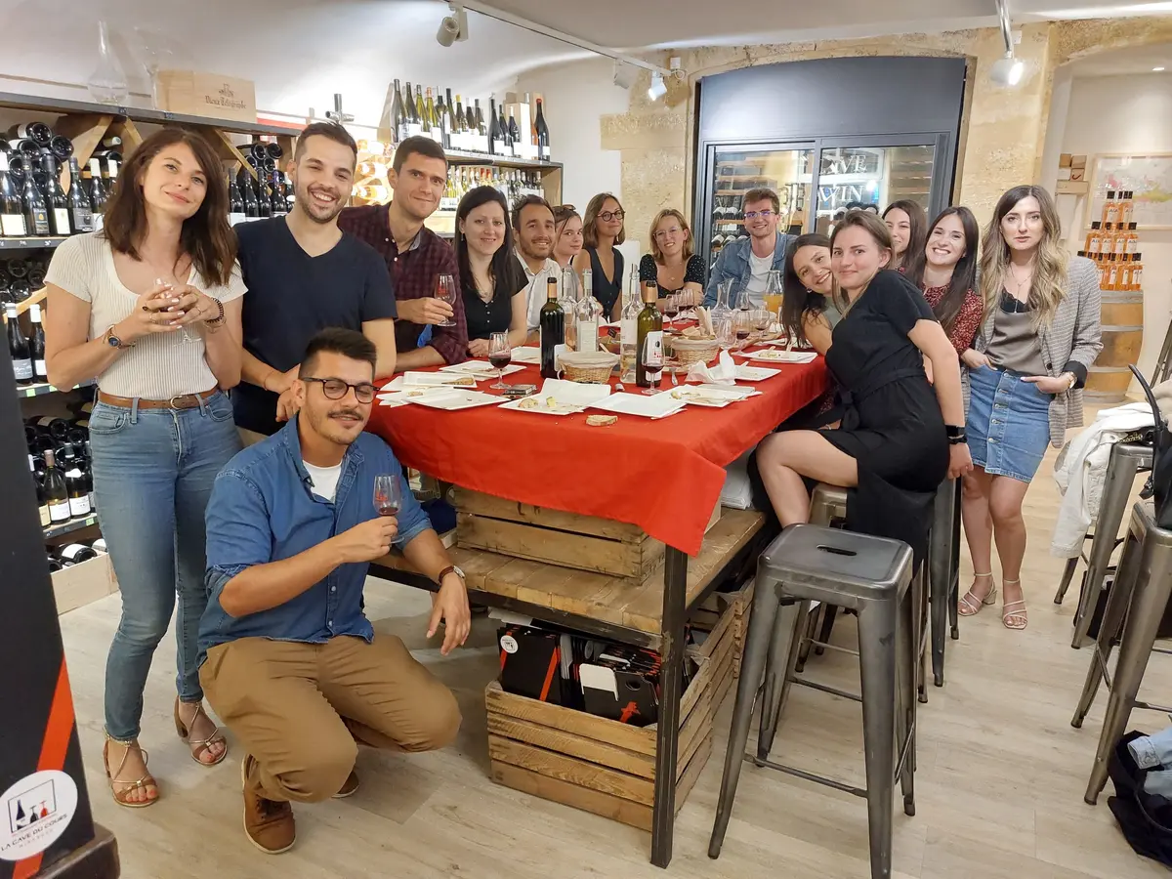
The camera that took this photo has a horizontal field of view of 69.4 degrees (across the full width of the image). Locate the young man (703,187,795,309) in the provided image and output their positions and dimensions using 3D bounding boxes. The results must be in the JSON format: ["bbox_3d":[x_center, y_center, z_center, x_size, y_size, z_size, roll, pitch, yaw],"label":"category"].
[{"bbox_3d":[0.750,-0.418,3.860,0.560,1.380,0.580,6,16,17],"label":"young man"}]

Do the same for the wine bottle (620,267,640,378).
[{"bbox_3d":[0.145,-0.337,2.521,0.076,0.326,0.076,1,15,0],"label":"wine bottle"}]

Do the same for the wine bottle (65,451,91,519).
[{"bbox_3d":[-2.043,0.162,3.379,0.085,0.293,0.085,8,16,26],"label":"wine bottle"}]

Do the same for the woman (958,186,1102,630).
[{"bbox_3d":[1.692,-0.091,3.255,0.510,1.670,0.340,12,18,38],"label":"woman"}]

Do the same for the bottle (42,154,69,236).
[{"bbox_3d":[-2.023,-0.935,3.234,0.085,0.296,0.085,8,16,26],"label":"bottle"}]

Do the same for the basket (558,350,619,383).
[{"bbox_3d":[0.005,-0.224,2.587,0.190,0.080,0.185,0,15,0],"label":"basket"}]

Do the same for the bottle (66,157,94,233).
[{"bbox_3d":[-2.001,-0.963,3.347,0.078,0.291,0.078,8,16,27],"label":"bottle"}]

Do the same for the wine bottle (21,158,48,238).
[{"bbox_3d":[-2.239,-0.984,3.442,0.080,0.296,0.080,8,17,27],"label":"wine bottle"}]

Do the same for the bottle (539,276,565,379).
[{"bbox_3d":[-0.102,-0.339,2.571,0.075,0.300,0.075,1,15,0],"label":"bottle"}]

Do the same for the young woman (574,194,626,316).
[{"bbox_3d":[0.170,-0.529,4.254,0.550,1.370,0.420,12,19,39],"label":"young woman"}]

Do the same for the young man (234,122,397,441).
[{"bbox_3d":[-0.740,0.002,2.460,0.490,1.735,0.380,-6,16,-22],"label":"young man"}]

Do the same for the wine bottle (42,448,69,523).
[{"bbox_3d":[-2.109,0.184,3.360,0.080,0.296,0.080,8,16,27],"label":"wine bottle"}]

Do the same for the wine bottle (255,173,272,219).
[{"bbox_3d":[-1.538,-1.147,4.076,0.078,0.297,0.078,7,16,24],"label":"wine bottle"}]

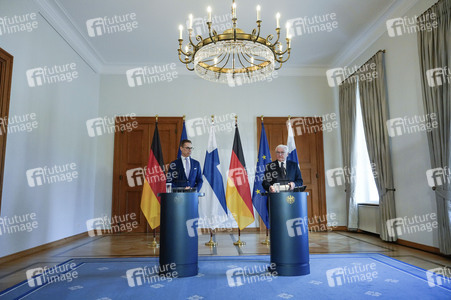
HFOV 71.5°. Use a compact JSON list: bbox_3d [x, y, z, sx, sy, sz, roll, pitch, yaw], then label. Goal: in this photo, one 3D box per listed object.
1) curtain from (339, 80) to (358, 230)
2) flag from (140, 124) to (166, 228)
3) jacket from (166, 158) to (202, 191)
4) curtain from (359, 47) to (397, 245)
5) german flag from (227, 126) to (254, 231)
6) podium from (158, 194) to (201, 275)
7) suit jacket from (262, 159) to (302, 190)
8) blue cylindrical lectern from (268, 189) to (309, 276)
[{"bbox_3d":[3.323,0.080,8.124,0.200,3.980,1.000,0,-8,-3],"label":"curtain"},{"bbox_3d":[-1.490,0.530,6.681,0.590,2.240,0.300,0,-8,-3],"label":"flag"},{"bbox_3d":[-0.622,0.478,4.767,0.570,0.760,0.380,1,-8,-9],"label":"jacket"},{"bbox_3d":[3.374,-0.063,6.994,0.200,3.950,1.080,0,-8,-3],"label":"curtain"},{"bbox_3d":[0.306,0.567,6.706,0.600,2.240,0.300,0,-8,-3],"label":"german flag"},{"bbox_3d":[-0.623,1.128,4.287,0.600,1.060,0.470,0,-8,-7],"label":"podium"},{"bbox_3d":[0.866,0.517,4.748,0.600,0.750,0.400,-2,-8,7],"label":"suit jacket"},{"bbox_3d":[0.869,1.112,4.276,0.600,1.060,0.470,-1,-8,0],"label":"blue cylindrical lectern"}]

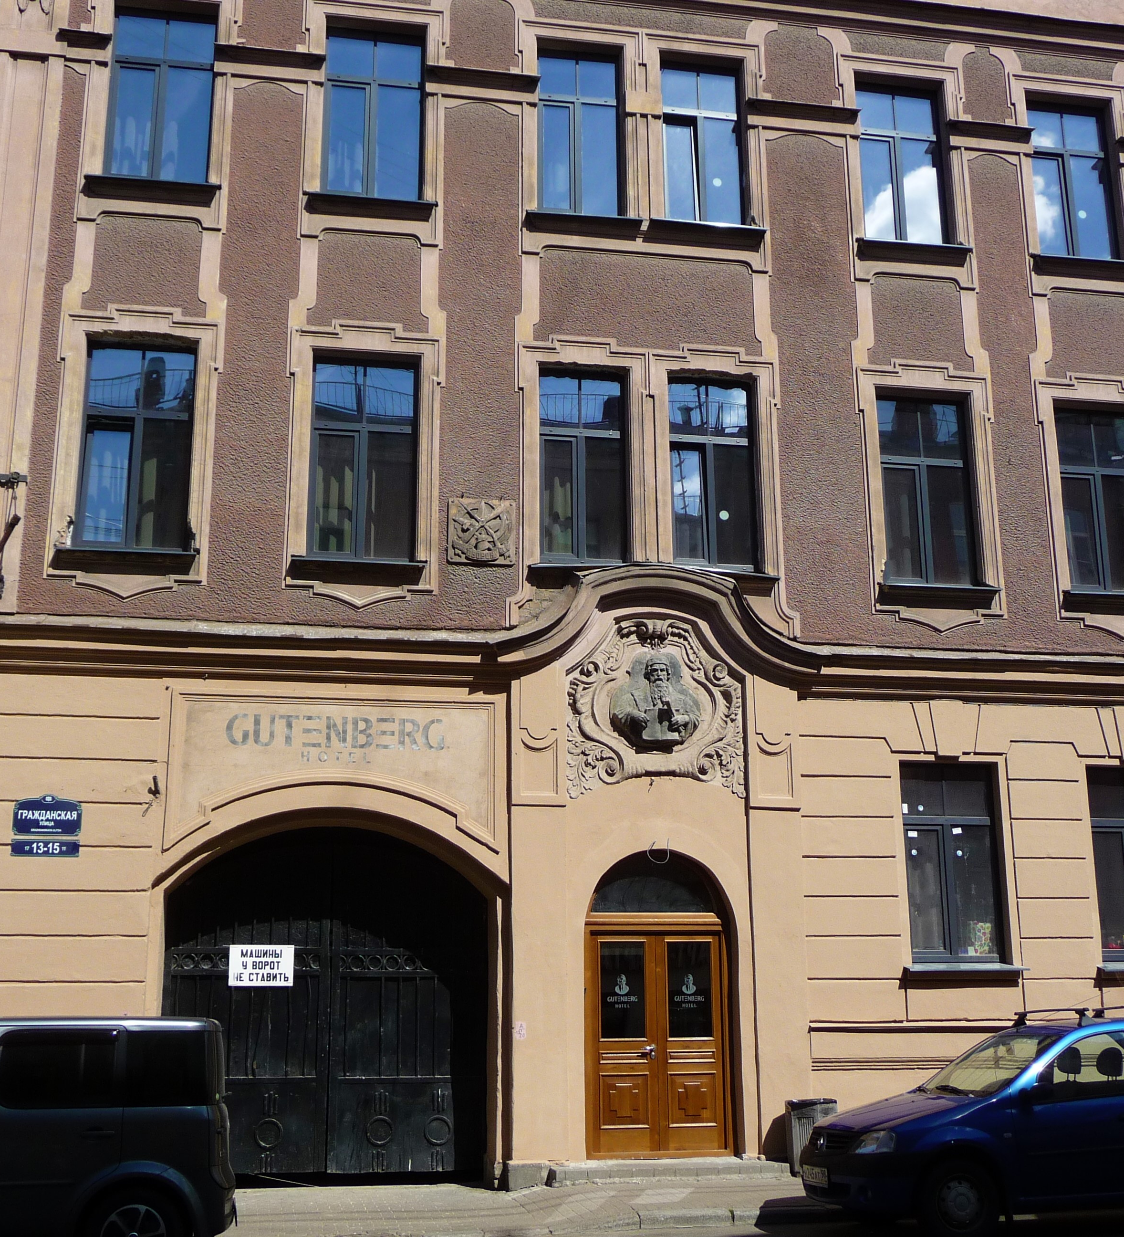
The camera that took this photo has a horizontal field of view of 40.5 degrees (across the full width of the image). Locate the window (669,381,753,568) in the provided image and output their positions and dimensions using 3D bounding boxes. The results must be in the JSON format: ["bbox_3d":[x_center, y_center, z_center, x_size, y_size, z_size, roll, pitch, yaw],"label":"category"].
[{"bbox_3d":[1.625,-1.573,16.510,0.981,2.165,0.200,2,-15,-10],"label":"window"}]

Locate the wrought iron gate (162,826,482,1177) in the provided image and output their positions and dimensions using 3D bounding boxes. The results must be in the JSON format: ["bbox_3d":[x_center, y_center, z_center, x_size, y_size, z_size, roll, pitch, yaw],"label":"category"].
[{"bbox_3d":[-2.270,3.689,14.868,3.153,3.343,0.550,2,-15,-10],"label":"wrought iron gate"}]

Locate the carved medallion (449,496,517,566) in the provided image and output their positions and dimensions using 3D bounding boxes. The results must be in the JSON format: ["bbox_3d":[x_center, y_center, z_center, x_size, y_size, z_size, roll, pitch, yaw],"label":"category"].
[{"bbox_3d":[-0.780,-0.840,14.788,0.649,0.656,0.100,2,-14,-10],"label":"carved medallion"}]

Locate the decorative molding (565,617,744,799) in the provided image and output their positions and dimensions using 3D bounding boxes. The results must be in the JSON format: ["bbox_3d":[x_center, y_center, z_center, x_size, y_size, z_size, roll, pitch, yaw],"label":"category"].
[{"bbox_3d":[0.908,0.833,14.588,1.745,1.774,0.280,2,-14,-10],"label":"decorative molding"}]

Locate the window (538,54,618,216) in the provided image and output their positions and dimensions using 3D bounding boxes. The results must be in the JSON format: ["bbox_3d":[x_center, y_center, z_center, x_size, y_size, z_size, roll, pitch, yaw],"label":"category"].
[{"bbox_3d":[0.210,-5.685,17.974,0.991,2.186,0.200,2,-14,-10],"label":"window"}]

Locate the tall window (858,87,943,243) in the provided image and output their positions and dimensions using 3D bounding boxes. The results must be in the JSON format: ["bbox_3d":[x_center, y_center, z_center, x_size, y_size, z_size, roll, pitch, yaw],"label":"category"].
[{"bbox_3d":[3.983,-5.359,17.965,1.105,2.077,0.200,2,-15,-10],"label":"tall window"}]

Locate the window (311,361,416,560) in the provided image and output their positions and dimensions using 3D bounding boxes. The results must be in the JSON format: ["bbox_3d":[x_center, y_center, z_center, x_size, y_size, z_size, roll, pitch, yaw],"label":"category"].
[{"bbox_3d":[-1.943,-1.551,14.924,1.027,2.024,0.150,2,-14,-10],"label":"window"}]

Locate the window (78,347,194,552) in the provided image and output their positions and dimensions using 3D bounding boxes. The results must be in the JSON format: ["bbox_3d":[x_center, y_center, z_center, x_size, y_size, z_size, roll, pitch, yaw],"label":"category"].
[{"bbox_3d":[-4.468,-1.801,16.086,1.072,2.306,0.200,2,-14,-10],"label":"window"}]

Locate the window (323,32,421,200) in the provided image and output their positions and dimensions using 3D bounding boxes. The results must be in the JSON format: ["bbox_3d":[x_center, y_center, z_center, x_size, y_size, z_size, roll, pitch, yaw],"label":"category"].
[{"bbox_3d":[-2.083,-5.563,16.862,1.101,2.092,0.200,2,-15,-10],"label":"window"}]

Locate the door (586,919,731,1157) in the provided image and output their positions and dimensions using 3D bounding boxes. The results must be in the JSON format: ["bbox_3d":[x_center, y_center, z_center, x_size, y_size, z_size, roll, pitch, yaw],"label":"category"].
[{"bbox_3d":[0.987,4.286,15.691,1.489,2.333,0.200,2,-14,-10],"label":"door"}]

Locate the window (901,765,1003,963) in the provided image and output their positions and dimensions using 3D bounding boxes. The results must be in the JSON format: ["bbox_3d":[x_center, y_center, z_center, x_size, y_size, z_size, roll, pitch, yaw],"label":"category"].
[{"bbox_3d":[4.247,2.662,16.608,1.027,2.130,0.200,2,-14,-10],"label":"window"}]

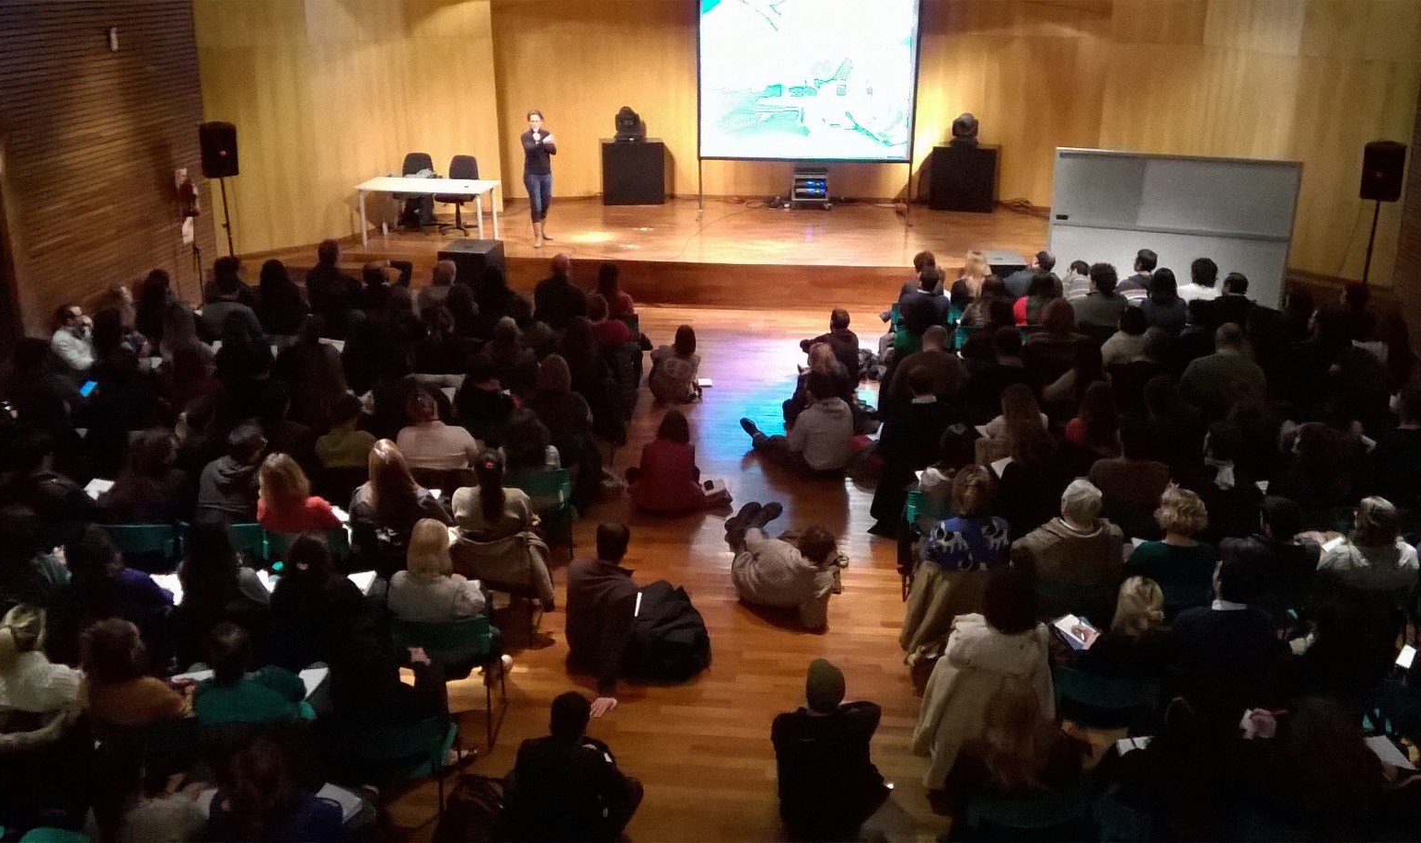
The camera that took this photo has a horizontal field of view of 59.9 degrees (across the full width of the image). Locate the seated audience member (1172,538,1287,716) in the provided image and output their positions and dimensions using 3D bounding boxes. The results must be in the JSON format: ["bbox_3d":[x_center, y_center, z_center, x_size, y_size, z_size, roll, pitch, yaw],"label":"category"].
[{"bbox_3d":[2.470,1.120,6.312,0.530,1.300,0.820,0,20,0],"label":"seated audience member"}]

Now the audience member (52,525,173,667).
[{"bbox_3d":[-2.978,1.025,6.660,0.608,1.287,0.861,3,20,9],"label":"audience member"}]

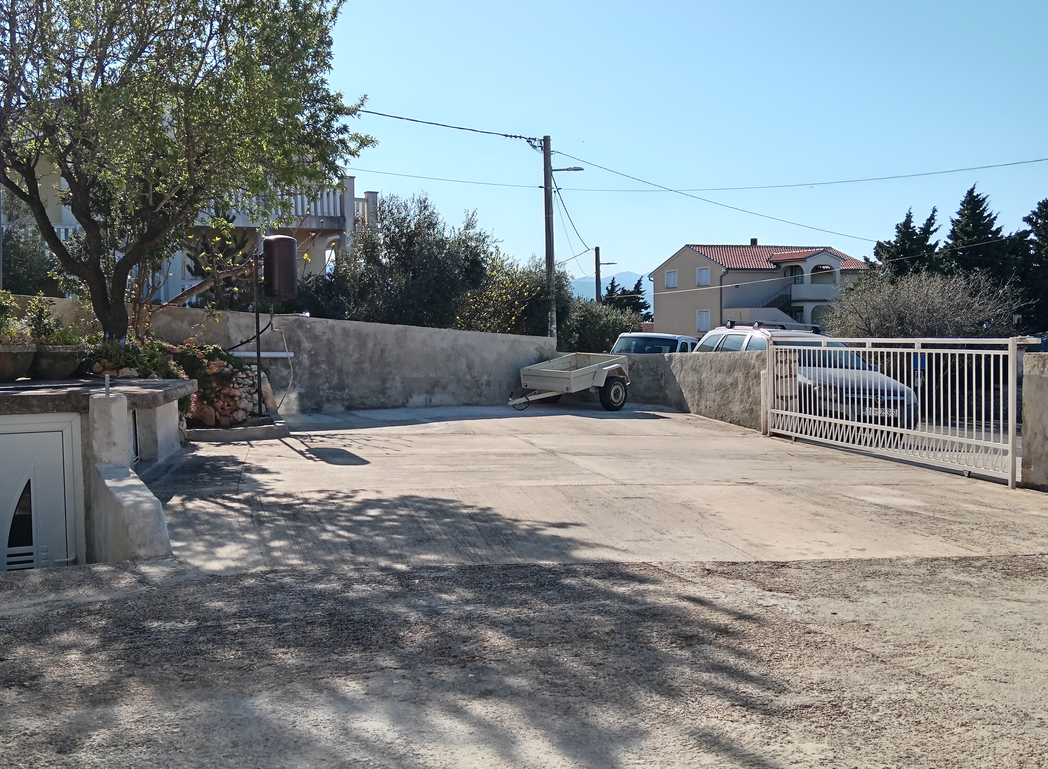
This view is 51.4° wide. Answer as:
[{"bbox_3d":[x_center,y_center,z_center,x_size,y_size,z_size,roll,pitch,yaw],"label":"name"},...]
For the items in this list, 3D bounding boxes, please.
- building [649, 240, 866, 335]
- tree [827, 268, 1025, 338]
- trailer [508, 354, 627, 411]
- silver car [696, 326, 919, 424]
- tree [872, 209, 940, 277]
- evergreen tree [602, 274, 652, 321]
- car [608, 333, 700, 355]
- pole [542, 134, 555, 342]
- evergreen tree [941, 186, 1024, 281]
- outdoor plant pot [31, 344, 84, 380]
[{"bbox_3d":[17.000,-6.241,76.000,13.200,7.200,10.300,-2,3,-26],"label":"building"},{"bbox_3d":[9.280,-1.191,25.000,4.700,2.900,4.400,-1,2,0],"label":"tree"},{"bbox_3d":[0.546,-0.039,17.400,1.420,0.900,2.350,4,10,43],"label":"trailer"},{"bbox_3d":[3.930,-0.090,16.200,1.730,1.530,4.350,2,3,-20],"label":"silver car"},{"bbox_3d":[17.500,-4.532,50.000,3.500,7.100,3.500,-1,2,0],"label":"tree"},{"bbox_3d":[7.570,-4.334,80.000,4.000,7.500,4.000,-1,2,0],"label":"evergreen tree"},{"bbox_3d":[2.620,-0.329,22.200,1.680,1.450,4.100,0,3,21],"label":"car"},{"bbox_3d":[0.790,-3.854,33.000,0.280,7.450,0.280,-1,2,0],"label":"pole"},{"bbox_3d":[21.000,-5.099,50.000,4.200,8.100,4.200,-1,2,0],"label":"evergreen tree"},{"bbox_3d":[-5.700,-0.273,13.300,0.660,0.450,0.660,-1,2,0],"label":"outdoor plant pot"}]

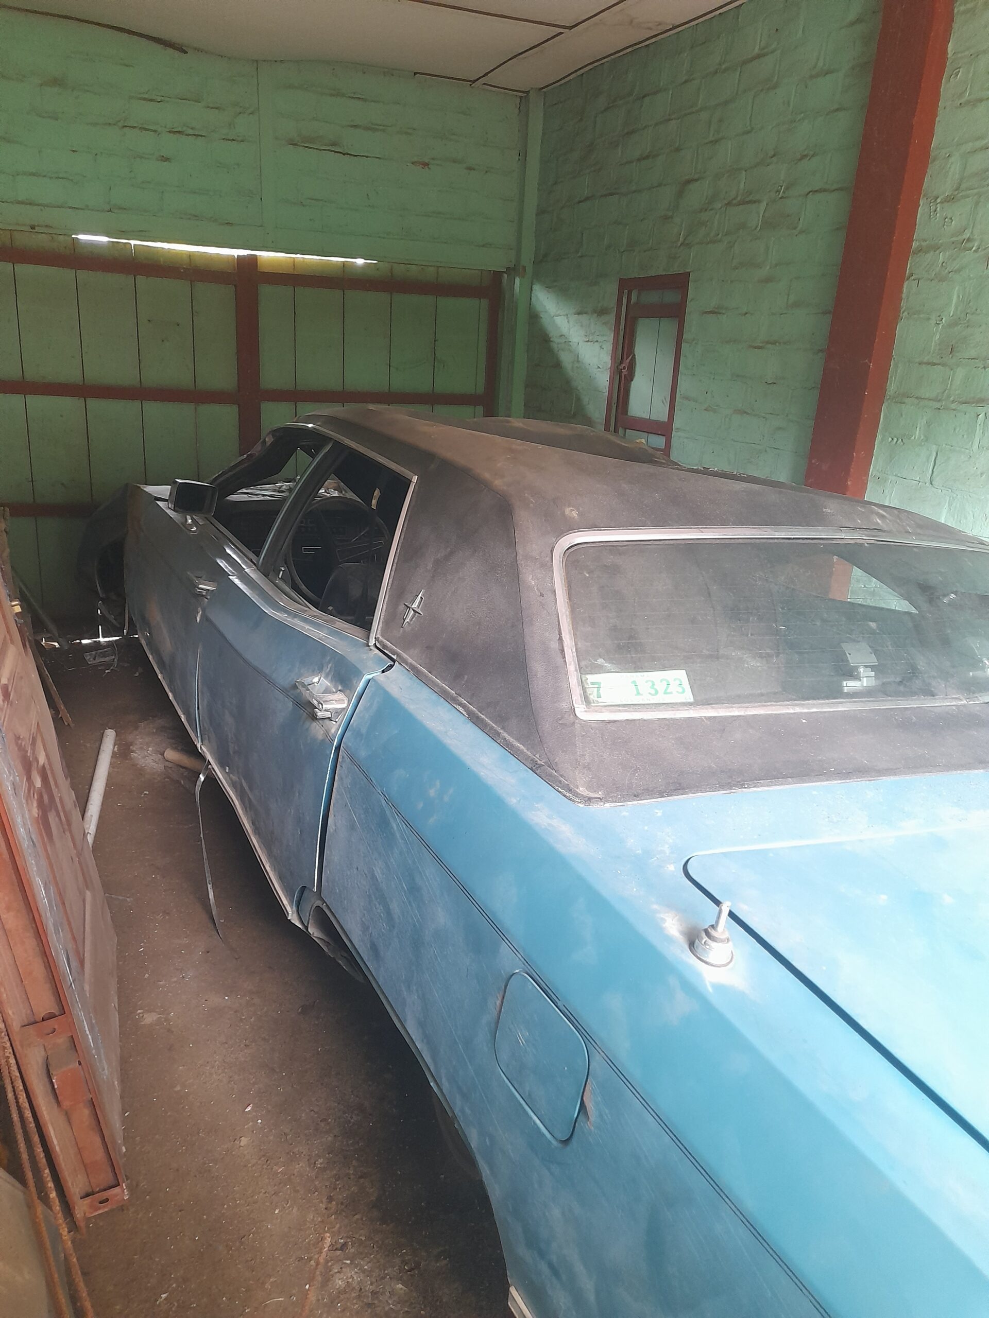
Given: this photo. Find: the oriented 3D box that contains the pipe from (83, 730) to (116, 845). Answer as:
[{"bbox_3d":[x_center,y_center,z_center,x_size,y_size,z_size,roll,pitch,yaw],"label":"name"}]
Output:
[{"bbox_3d":[-1.455,0.460,3.523,0.047,0.047,0.971,-2,19,-17],"label":"pipe"}]

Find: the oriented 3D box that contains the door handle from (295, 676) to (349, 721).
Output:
[{"bbox_3d":[-0.410,0.094,2.263,0.060,0.065,0.190,-2,17,-29],"label":"door handle"}]

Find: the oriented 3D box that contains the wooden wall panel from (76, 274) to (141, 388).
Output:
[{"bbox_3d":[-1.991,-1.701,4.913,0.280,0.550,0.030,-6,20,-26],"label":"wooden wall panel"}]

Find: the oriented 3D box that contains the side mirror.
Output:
[{"bbox_3d":[-1.139,-0.610,3.593,0.158,0.107,0.070,4,14,-39],"label":"side mirror"}]

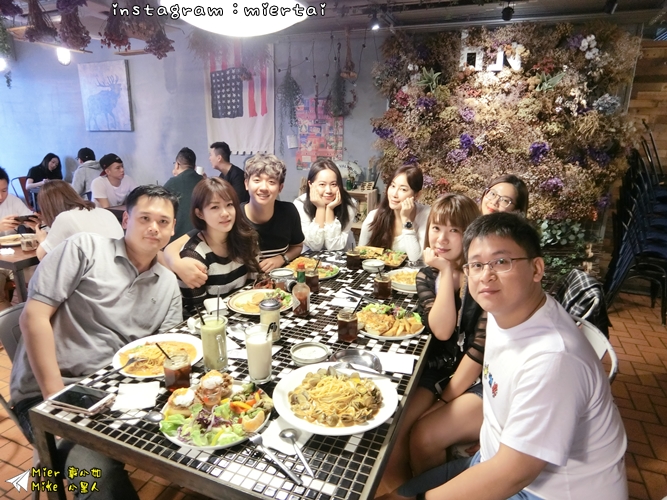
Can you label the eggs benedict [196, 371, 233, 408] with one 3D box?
[{"bbox_3d":[-0.321,0.378,1.097,0.088,0.063,0.083,2,17,0],"label":"eggs benedict"}]

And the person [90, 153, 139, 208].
[{"bbox_3d":[-1.850,-0.200,3.490,0.800,1.240,0.520,15,21,38],"label":"person"}]

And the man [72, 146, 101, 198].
[{"bbox_3d":[-2.500,-0.421,4.200,0.780,1.220,0.500,15,21,38],"label":"man"}]

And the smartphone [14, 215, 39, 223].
[{"bbox_3d":[-1.859,-0.191,2.450,0.150,0.075,0.009,-13,65,-39],"label":"smartphone"}]

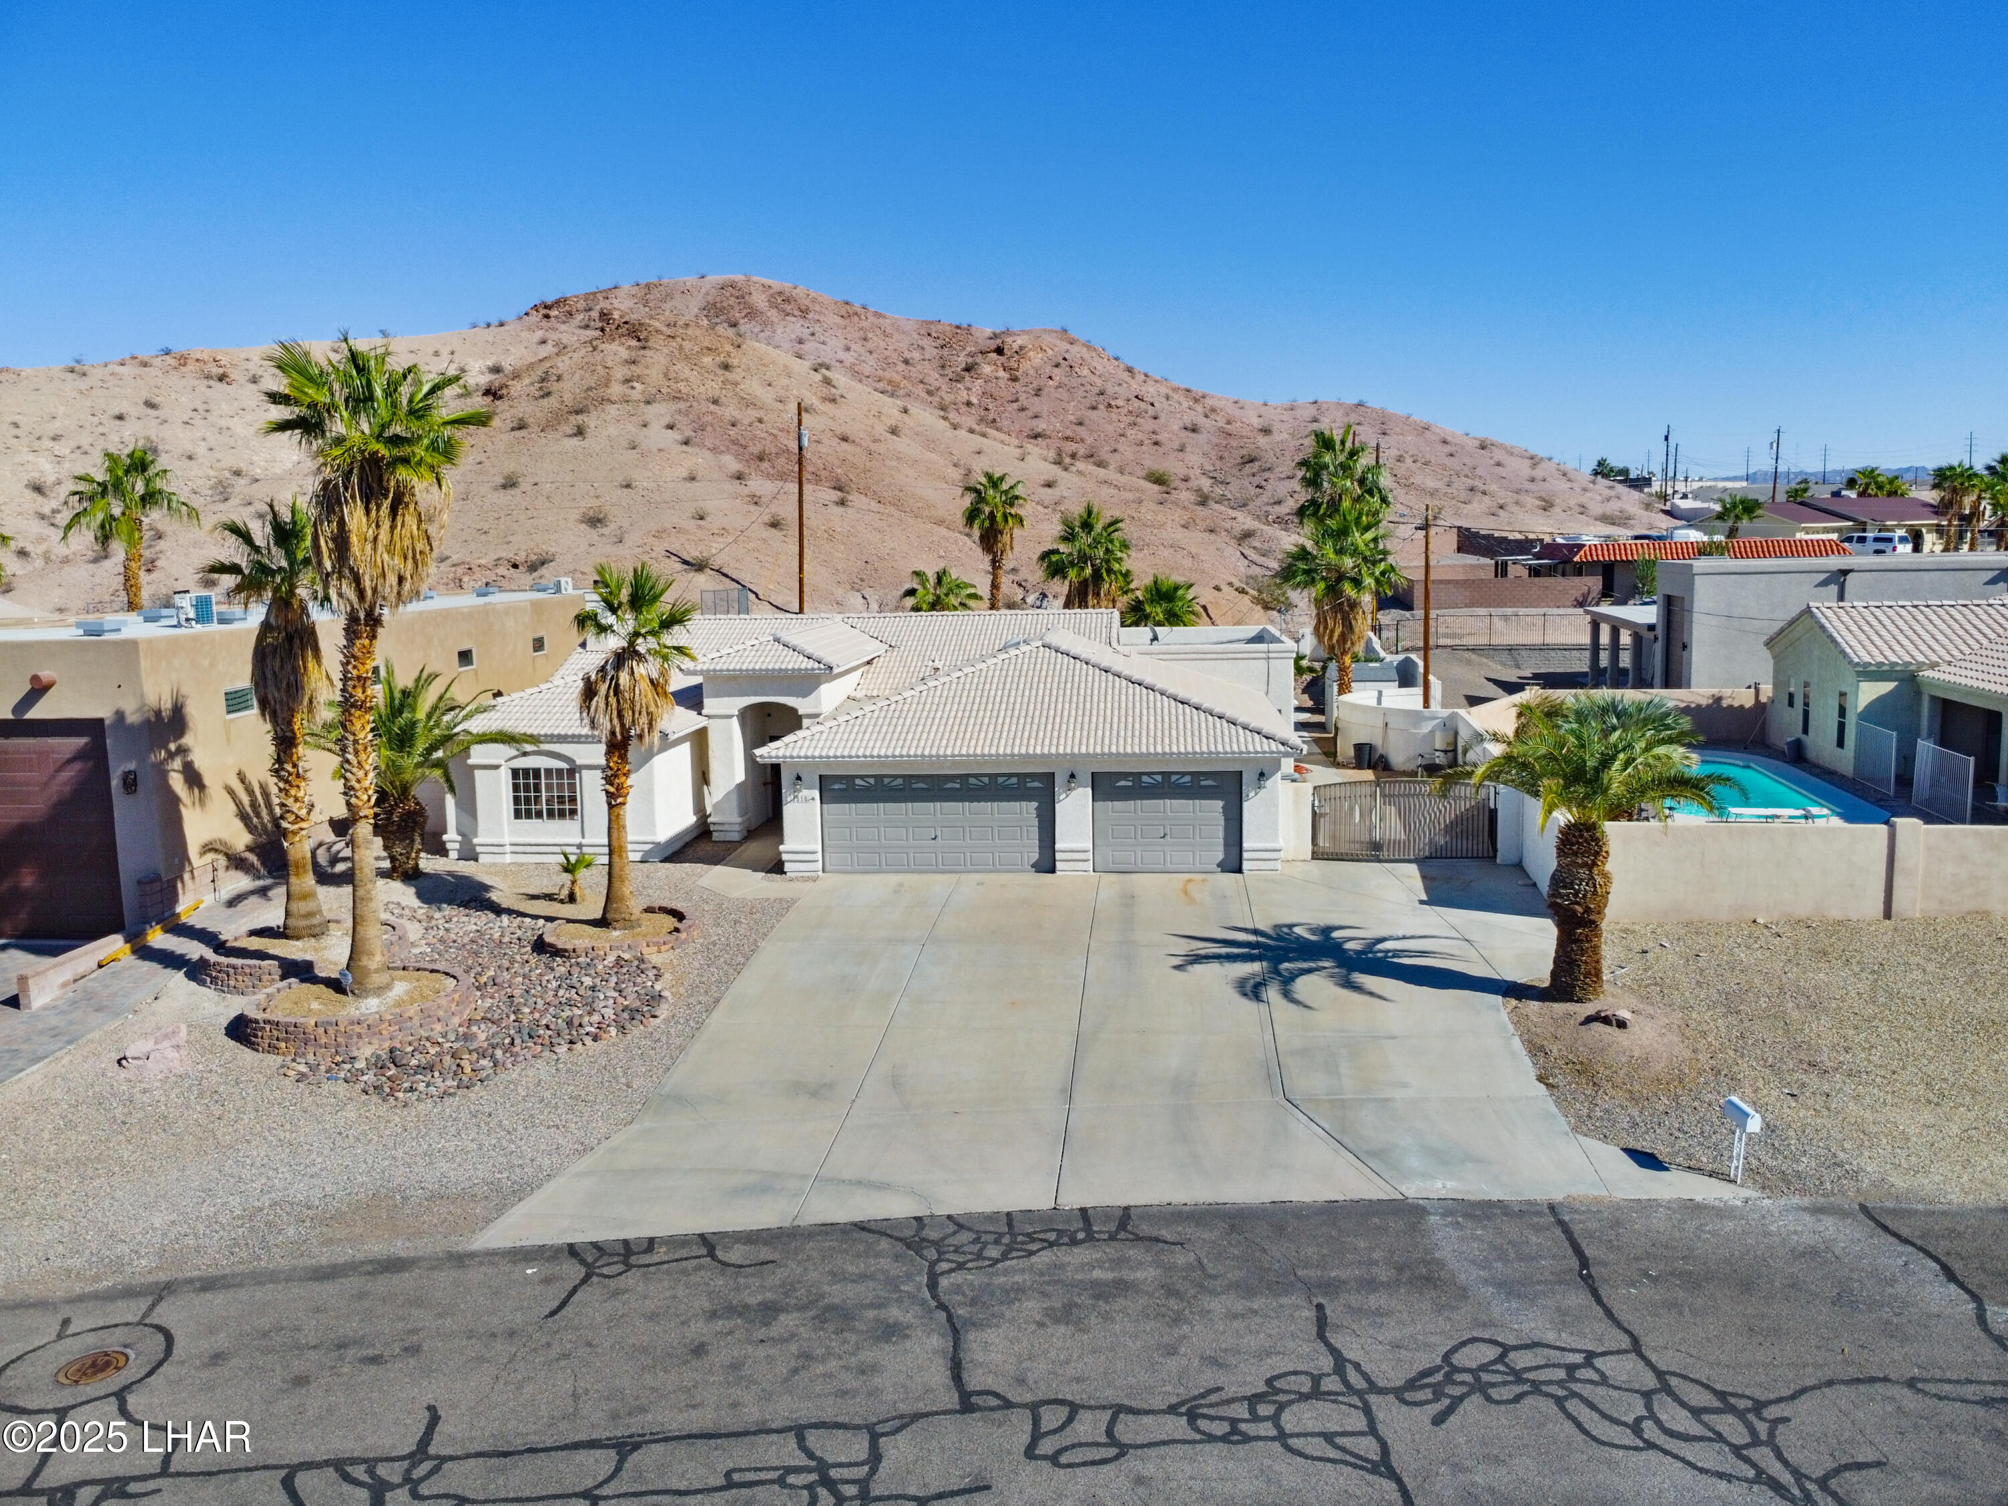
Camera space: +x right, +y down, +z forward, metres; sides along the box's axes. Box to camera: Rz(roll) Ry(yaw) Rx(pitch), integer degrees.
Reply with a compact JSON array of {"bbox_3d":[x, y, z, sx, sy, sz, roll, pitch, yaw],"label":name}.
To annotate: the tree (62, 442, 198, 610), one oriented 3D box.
[{"bbox_3d":[-29.717,-5.386,47.936,4.168,10.119,4.168,0,9,5],"label":"tree"}]

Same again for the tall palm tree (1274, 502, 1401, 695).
[{"bbox_3d":[10.756,-4.081,44.914,4.080,7.860,4.080,-1,8,0],"label":"tall palm tree"}]

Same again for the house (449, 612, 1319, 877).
[{"bbox_3d":[-2.076,-1.113,36.611,19.900,4.900,17.500,0,9,5],"label":"house"}]

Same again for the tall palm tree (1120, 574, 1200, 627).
[{"bbox_3d":[5.968,-4.411,52.936,3.040,4.800,3.040,-1,8,0],"label":"tall palm tree"}]

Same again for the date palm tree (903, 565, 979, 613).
[{"bbox_3d":[-2.374,-4.467,52.902,2.970,5.260,2.970,-1,8,0],"label":"date palm tree"}]

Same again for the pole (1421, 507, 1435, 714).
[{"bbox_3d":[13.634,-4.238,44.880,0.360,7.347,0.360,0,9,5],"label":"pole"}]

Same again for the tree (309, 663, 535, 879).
[{"bbox_3d":[-12.345,0.347,29.623,4.780,4.470,4.780,-1,8,0],"label":"tree"}]

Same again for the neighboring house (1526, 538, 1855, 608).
[{"bbox_3d":[40.483,-11.025,83.435,15.150,3.430,9.500,0,8,5],"label":"neighboring house"}]

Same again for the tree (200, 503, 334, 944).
[{"bbox_3d":[-12.291,-0.505,24.100,2.452,7.689,2.452,0,9,5],"label":"tree"}]

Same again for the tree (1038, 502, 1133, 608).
[{"bbox_3d":[3.078,-5.816,52.656,3.541,7.184,3.541,0,9,5],"label":"tree"}]

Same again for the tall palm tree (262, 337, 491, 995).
[{"bbox_3d":[-9.177,-1.151,21.106,3.184,9.989,3.184,0,9,5],"label":"tall palm tree"}]

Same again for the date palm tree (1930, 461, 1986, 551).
[{"bbox_3d":[71.579,-18.247,104.747,3.769,6.928,3.769,0,9,5],"label":"date palm tree"}]

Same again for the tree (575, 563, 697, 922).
[{"bbox_3d":[-6.686,-0.159,25.726,2.260,6.660,2.260,-1,8,0],"label":"tree"}]

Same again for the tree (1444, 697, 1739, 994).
[{"bbox_3d":[9.014,1.475,21.667,4.540,4.690,4.540,-1,8,0],"label":"tree"}]

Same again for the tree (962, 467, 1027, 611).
[{"bbox_3d":[-0.356,-7.130,56.813,2.669,8.683,2.669,0,9,5],"label":"tree"}]

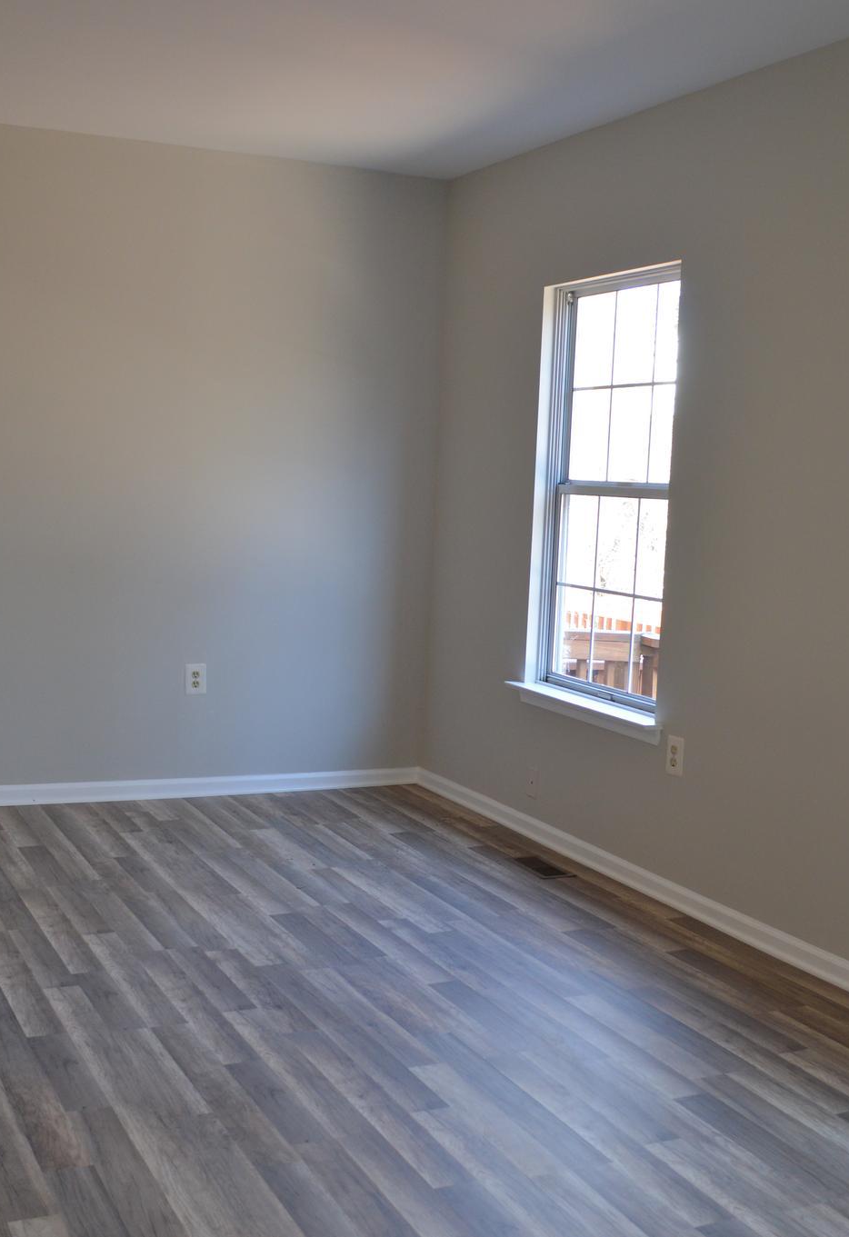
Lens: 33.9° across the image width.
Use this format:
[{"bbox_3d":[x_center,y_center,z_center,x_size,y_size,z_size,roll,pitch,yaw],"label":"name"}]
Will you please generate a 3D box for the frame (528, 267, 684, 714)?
[{"bbox_3d":[0.619,-0.419,4.595,0.120,1.390,0.800,0,6,-26],"label":"frame"}]

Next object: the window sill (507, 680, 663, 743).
[{"bbox_3d":[0.539,0.311,4.601,0.120,0.070,0.950,0,6,-26],"label":"window sill"}]

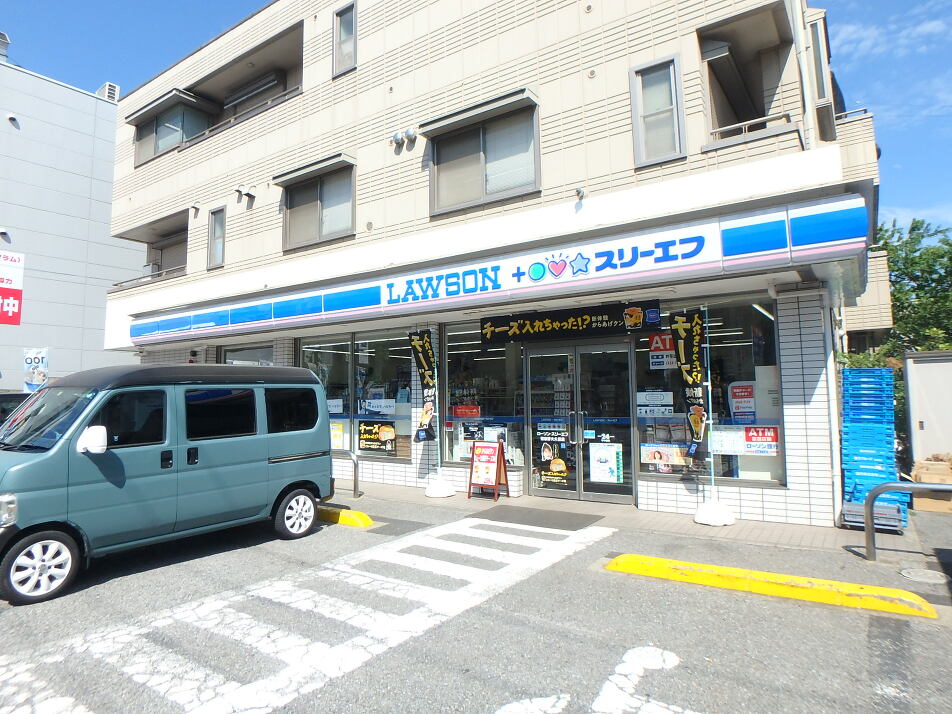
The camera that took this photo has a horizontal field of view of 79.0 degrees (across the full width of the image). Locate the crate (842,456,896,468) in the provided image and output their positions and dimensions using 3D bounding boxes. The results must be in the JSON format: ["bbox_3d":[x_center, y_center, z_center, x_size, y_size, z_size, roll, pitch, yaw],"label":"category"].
[{"bbox_3d":[4.741,1.251,6.974,0.515,0.133,0.500,-4,-6,33],"label":"crate"}]

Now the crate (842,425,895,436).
[{"bbox_3d":[4.748,0.880,6.997,0.502,0.134,0.500,-4,-6,33],"label":"crate"}]

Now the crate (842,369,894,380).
[{"bbox_3d":[4.763,0.223,7.036,0.484,0.136,0.500,-4,-6,33],"label":"crate"}]

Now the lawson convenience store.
[{"bbox_3d":[0.326,0.792,13.236,14.394,3.523,9.000,-4,-6,33],"label":"lawson convenience store"}]

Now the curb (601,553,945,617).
[{"bbox_3d":[2.188,1.784,4.637,2.344,0.115,0.175,-4,-6,33],"label":"curb"}]

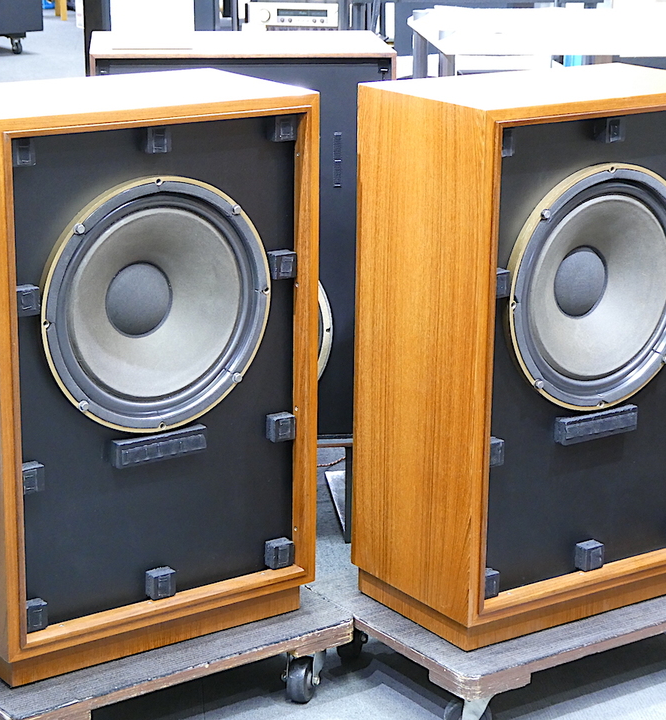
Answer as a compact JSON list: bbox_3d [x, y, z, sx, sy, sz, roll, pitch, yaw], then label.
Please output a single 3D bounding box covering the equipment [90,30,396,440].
[{"bbox_3d":[-0.185,-0.243,3.566,0.562,0.767,0.353,-1,16,-6],"label":"equipment"}]

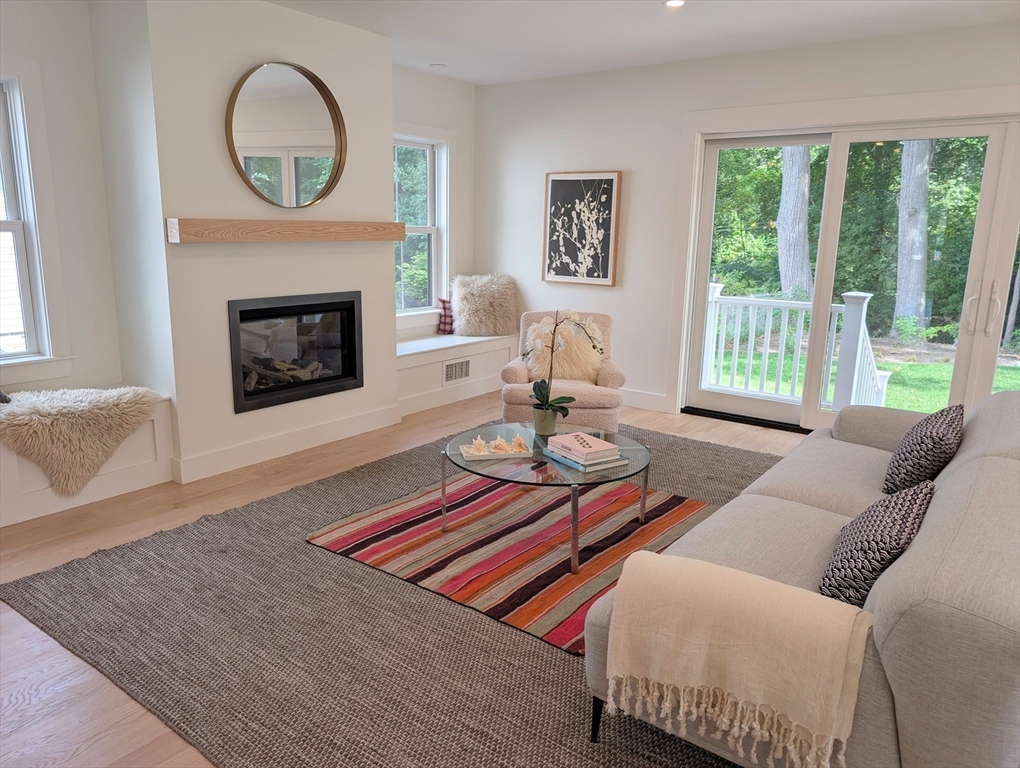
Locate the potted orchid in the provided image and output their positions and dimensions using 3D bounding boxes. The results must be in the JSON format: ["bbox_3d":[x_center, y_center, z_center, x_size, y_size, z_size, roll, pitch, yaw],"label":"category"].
[{"bbox_3d":[0.263,-0.054,3.485,0.400,0.600,0.270,1,12,0],"label":"potted orchid"}]

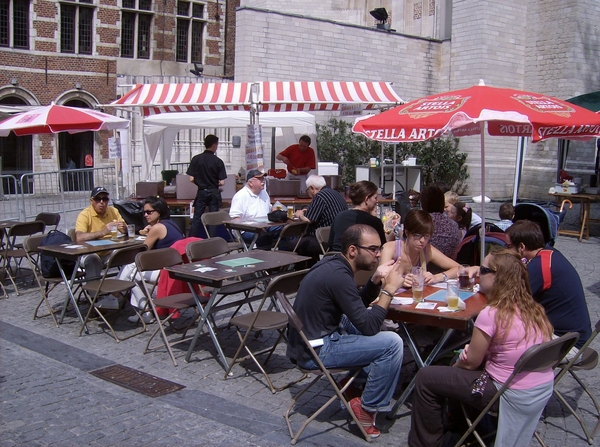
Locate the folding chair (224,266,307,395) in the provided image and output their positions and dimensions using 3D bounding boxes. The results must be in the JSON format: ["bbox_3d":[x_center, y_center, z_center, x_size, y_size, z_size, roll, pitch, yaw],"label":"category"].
[{"bbox_3d":[-0.212,0.722,4.423,0.490,0.800,0.460,5,9,35],"label":"folding chair"}]

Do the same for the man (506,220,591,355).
[{"bbox_3d":[1.433,0.591,3.886,0.820,1.190,0.560,5,9,35],"label":"man"}]

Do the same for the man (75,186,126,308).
[{"bbox_3d":[-2.029,0.256,6.342,0.560,1.220,0.760,-5,9,-33],"label":"man"}]

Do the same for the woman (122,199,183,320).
[{"bbox_3d":[-1.381,0.327,5.989,0.700,1.180,0.480,5,9,33],"label":"woman"}]

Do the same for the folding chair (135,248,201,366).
[{"bbox_3d":[-0.967,0.652,4.994,0.490,0.790,0.460,6,9,40],"label":"folding chair"}]

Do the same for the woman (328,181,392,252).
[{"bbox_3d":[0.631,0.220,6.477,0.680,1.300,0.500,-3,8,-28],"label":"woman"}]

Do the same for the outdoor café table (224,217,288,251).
[{"bbox_3d":[-0.355,0.320,7.577,0.600,0.745,1.080,6,10,38],"label":"outdoor café table"}]

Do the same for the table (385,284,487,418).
[{"bbox_3d":[0.956,0.804,3.986,0.600,0.745,1.080,5,9,33],"label":"table"}]

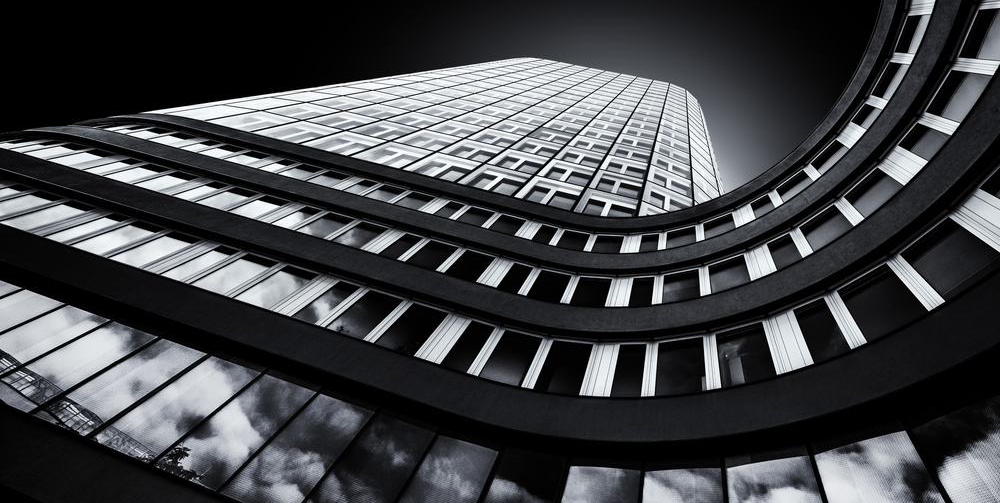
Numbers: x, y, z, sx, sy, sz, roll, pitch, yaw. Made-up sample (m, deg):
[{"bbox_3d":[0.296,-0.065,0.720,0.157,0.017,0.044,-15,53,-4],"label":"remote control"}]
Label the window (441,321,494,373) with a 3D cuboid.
[{"bbox_3d":[-0.756,2.301,11.332,0.648,2.083,0.100,14,-62,15],"label":"window"}]

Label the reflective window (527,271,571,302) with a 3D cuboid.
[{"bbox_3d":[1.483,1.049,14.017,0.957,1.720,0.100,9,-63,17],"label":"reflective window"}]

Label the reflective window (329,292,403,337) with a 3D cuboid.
[{"bbox_3d":[-3.448,1.628,12.050,1.020,2.099,0.100,14,-62,15],"label":"reflective window"}]

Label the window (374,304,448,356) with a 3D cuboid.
[{"bbox_3d":[-2.128,1.903,11.680,1.043,1.880,0.100,13,-62,15],"label":"window"}]

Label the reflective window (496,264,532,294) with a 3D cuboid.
[{"bbox_3d":[0.490,0.828,14.296,0.640,1.720,0.100,14,-62,14],"label":"reflective window"}]

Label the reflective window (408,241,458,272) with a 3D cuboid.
[{"bbox_3d":[-2.154,0.141,15.023,1.047,1.943,0.100,14,-62,15],"label":"reflective window"}]

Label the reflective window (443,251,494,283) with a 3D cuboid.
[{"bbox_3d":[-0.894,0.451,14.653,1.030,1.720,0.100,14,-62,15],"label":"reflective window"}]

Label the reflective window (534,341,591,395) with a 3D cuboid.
[{"bbox_3d":[1.464,2.608,10.625,0.976,1.880,0.100,2,-65,21],"label":"reflective window"}]

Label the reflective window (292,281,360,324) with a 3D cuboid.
[{"bbox_3d":[-4.438,1.311,12.293,0.686,1.880,0.100,13,-62,15],"label":"reflective window"}]

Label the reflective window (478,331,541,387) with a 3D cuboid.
[{"bbox_3d":[0.268,2.510,11.038,0.946,2.075,0.100,9,-63,17],"label":"reflective window"}]

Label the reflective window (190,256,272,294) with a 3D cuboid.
[{"bbox_3d":[-7.348,0.655,13.069,1.128,2.158,0.100,14,-62,15],"label":"reflective window"}]

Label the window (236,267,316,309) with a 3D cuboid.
[{"bbox_3d":[-6.029,0.977,12.718,1.095,2.143,0.100,14,-62,15],"label":"window"}]

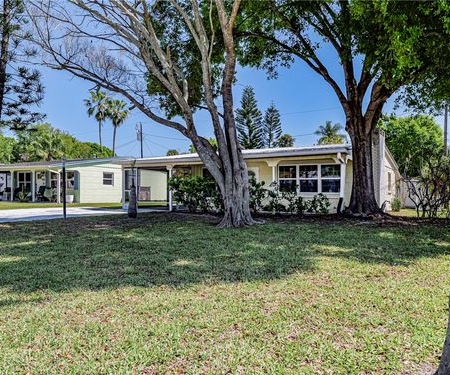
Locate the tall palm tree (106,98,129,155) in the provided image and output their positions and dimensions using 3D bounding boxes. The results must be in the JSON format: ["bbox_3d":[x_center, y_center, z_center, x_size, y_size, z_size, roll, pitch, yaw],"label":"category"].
[{"bbox_3d":[-13.950,-5.240,45.000,3.300,12.880,3.300,0,0,0],"label":"tall palm tree"}]

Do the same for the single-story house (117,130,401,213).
[{"bbox_3d":[2.530,-0.850,21.760,13.800,4.000,11.000,0,0,31],"label":"single-story house"}]

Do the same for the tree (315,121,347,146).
[{"bbox_3d":[13.390,-3.710,44.000,4.600,9.830,4.600,0,0,0],"label":"tree"}]

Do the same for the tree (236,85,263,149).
[{"bbox_3d":[2.960,-5.550,41.000,4.400,13.500,4.400,0,0,0],"label":"tree"}]

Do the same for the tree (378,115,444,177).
[{"bbox_3d":[15.880,-2.600,30.000,6.500,7.600,6.500,0,0,0],"label":"tree"}]

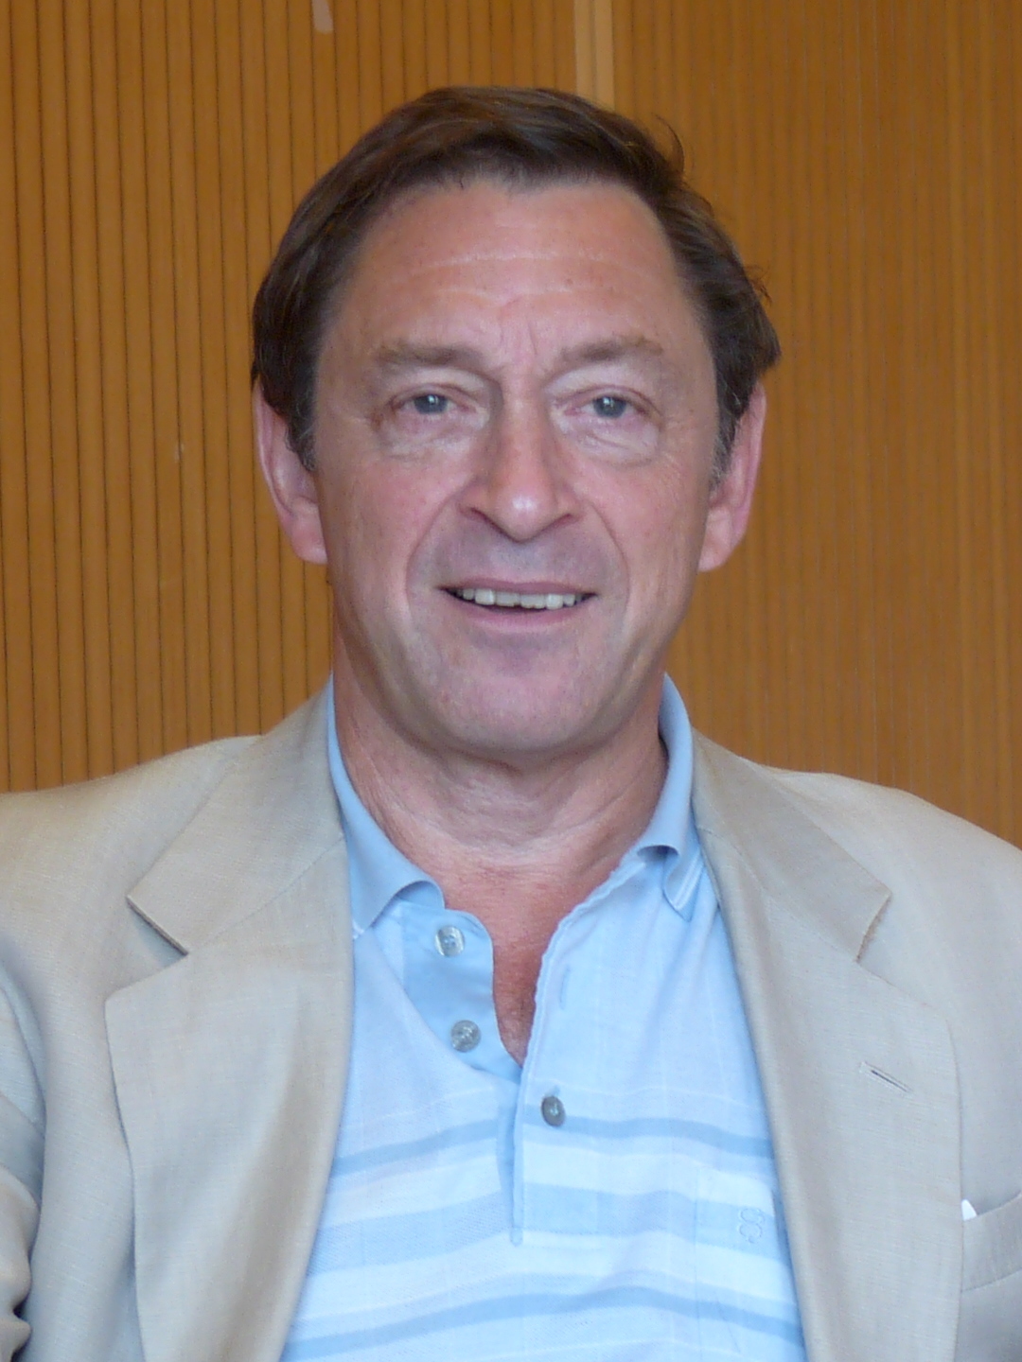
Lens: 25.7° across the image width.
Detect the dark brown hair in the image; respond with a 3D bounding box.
[{"bbox_3d":[0.002,-0.144,0.895,0.206,0.182,0.200,-1,1,-1],"label":"dark brown hair"}]

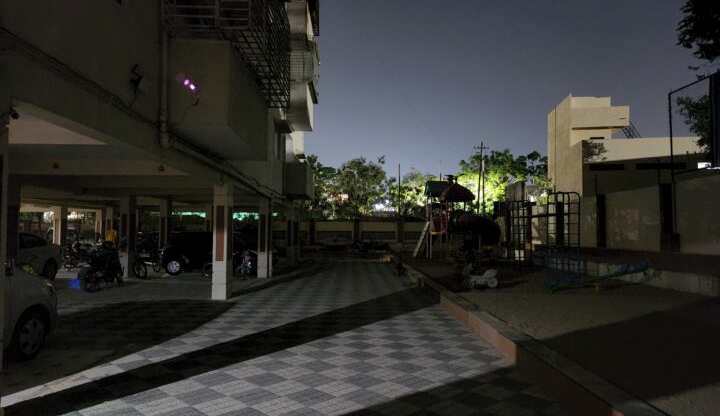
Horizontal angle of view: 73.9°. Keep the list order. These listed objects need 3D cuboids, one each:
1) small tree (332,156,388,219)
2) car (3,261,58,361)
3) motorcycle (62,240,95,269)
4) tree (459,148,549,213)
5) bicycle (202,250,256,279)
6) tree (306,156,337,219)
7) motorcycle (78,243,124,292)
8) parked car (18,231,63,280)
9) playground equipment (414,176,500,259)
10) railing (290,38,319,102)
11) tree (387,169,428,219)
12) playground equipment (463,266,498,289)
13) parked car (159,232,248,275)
[{"bbox_3d":[0.005,-0.207,34.809,4.200,7.130,4.200,1,-3,-1],"label":"small tree"},{"bbox_3d":[-4.510,0.895,4.204,1.700,1.520,3.900,1,-3,-1],"label":"car"},{"bbox_3d":[-11.392,1.853,19.321,0.720,1.100,1.900,0,-3,4],"label":"motorcycle"},{"bbox_3d":[10.838,-0.487,35.787,6.600,7.990,6.600,1,-3,-1],"label":"tree"},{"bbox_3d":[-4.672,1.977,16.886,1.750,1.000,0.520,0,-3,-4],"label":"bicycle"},{"bbox_3d":[-2.922,-0.293,34.806,3.300,7.250,3.300,1,-3,-1],"label":"tree"},{"bbox_3d":[-7.159,1.661,13.354,0.720,1.220,1.900,0,-3,4],"label":"motorcycle"},{"bbox_3d":[-9.871,1.330,12.864,1.700,1.480,4.000,1,-3,-1],"label":"parked car"},{"bbox_3d":[4.763,0.696,24.688,4.300,4.000,3.000,0,-3,-1],"label":"playground equipment"},{"bbox_3d":[-2.203,-5.392,19.091,0.950,1.600,2.700,0,-3,-1],"label":"railing"},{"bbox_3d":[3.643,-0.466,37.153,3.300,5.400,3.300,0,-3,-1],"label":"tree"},{"bbox_3d":[2.869,1.636,11.560,0.870,0.580,0.360,1,-3,-7],"label":"playground equipment"},{"bbox_3d":[-4.997,1.582,17.031,3.700,1.500,1.660,1,-3,-1],"label":"parked car"}]

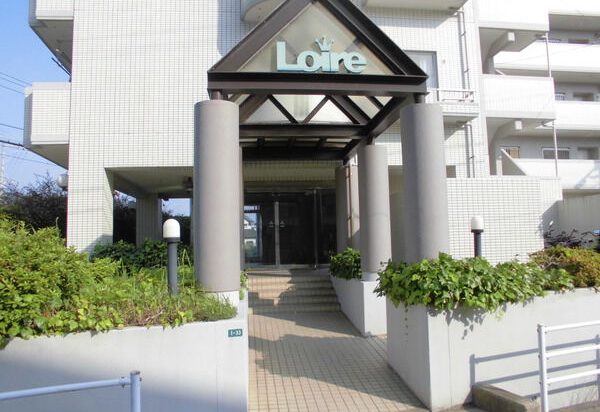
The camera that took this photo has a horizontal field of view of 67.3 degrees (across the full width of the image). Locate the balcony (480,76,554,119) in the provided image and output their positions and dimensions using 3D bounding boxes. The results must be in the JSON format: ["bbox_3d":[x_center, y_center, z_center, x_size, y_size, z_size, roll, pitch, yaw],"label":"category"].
[{"bbox_3d":[6.263,-3.118,13.837,2.300,1.280,1.360,0,-6,-9],"label":"balcony"}]

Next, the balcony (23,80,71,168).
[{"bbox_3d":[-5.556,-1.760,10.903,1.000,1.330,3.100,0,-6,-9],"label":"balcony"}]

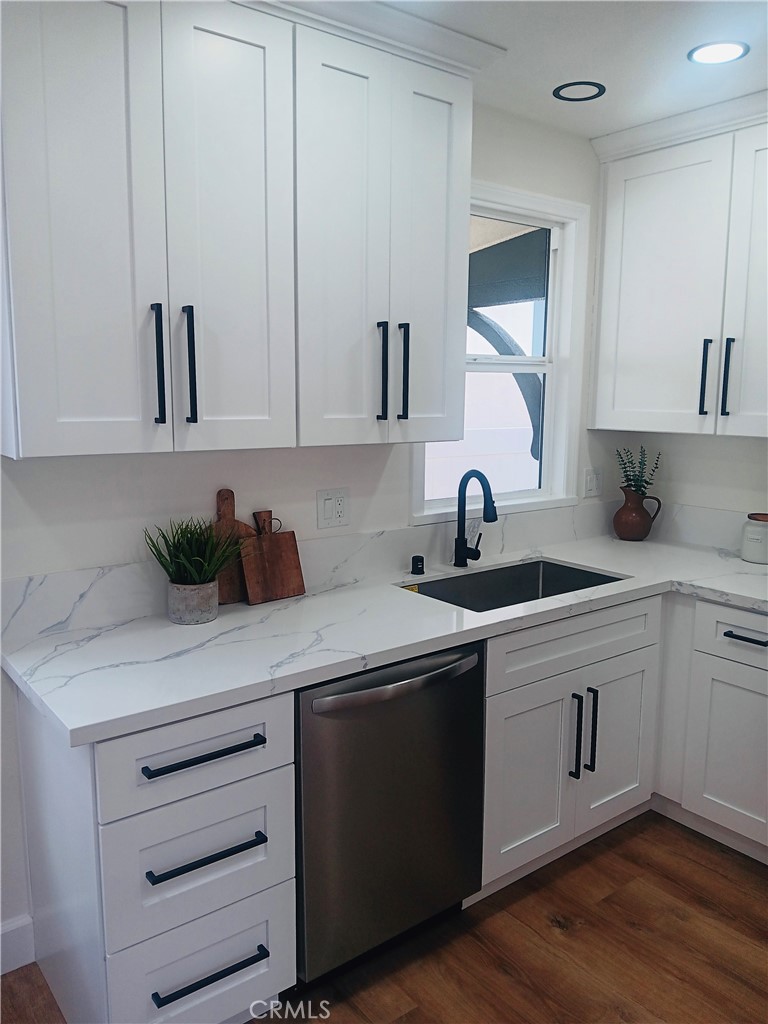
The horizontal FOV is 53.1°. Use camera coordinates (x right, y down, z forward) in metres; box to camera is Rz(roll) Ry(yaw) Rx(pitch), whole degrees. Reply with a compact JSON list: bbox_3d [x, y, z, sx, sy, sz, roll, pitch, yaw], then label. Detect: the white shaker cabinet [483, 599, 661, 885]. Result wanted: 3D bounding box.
[{"bbox_3d":[0.429,0.653,2.673,0.836,0.780,0.620,-6,11,-37],"label":"white shaker cabinet"}]

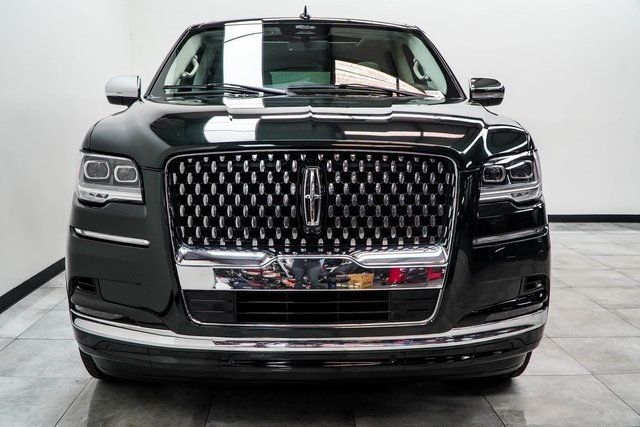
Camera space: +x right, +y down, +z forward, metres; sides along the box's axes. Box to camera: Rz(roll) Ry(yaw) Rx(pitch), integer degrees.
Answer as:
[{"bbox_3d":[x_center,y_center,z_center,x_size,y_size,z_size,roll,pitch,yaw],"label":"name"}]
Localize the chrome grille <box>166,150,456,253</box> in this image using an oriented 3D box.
[{"bbox_3d":[-0.026,-0.044,2.111,1.000,0.345,0.130,0,9,-3],"label":"chrome grille"}]

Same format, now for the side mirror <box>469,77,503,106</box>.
[{"bbox_3d":[0.996,-0.722,3.621,0.215,0.165,0.130,0,9,-3],"label":"side mirror"}]

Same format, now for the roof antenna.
[{"bbox_3d":[-0.101,-1.355,4.085,0.080,0.085,0.160,0,9,-3],"label":"roof antenna"}]

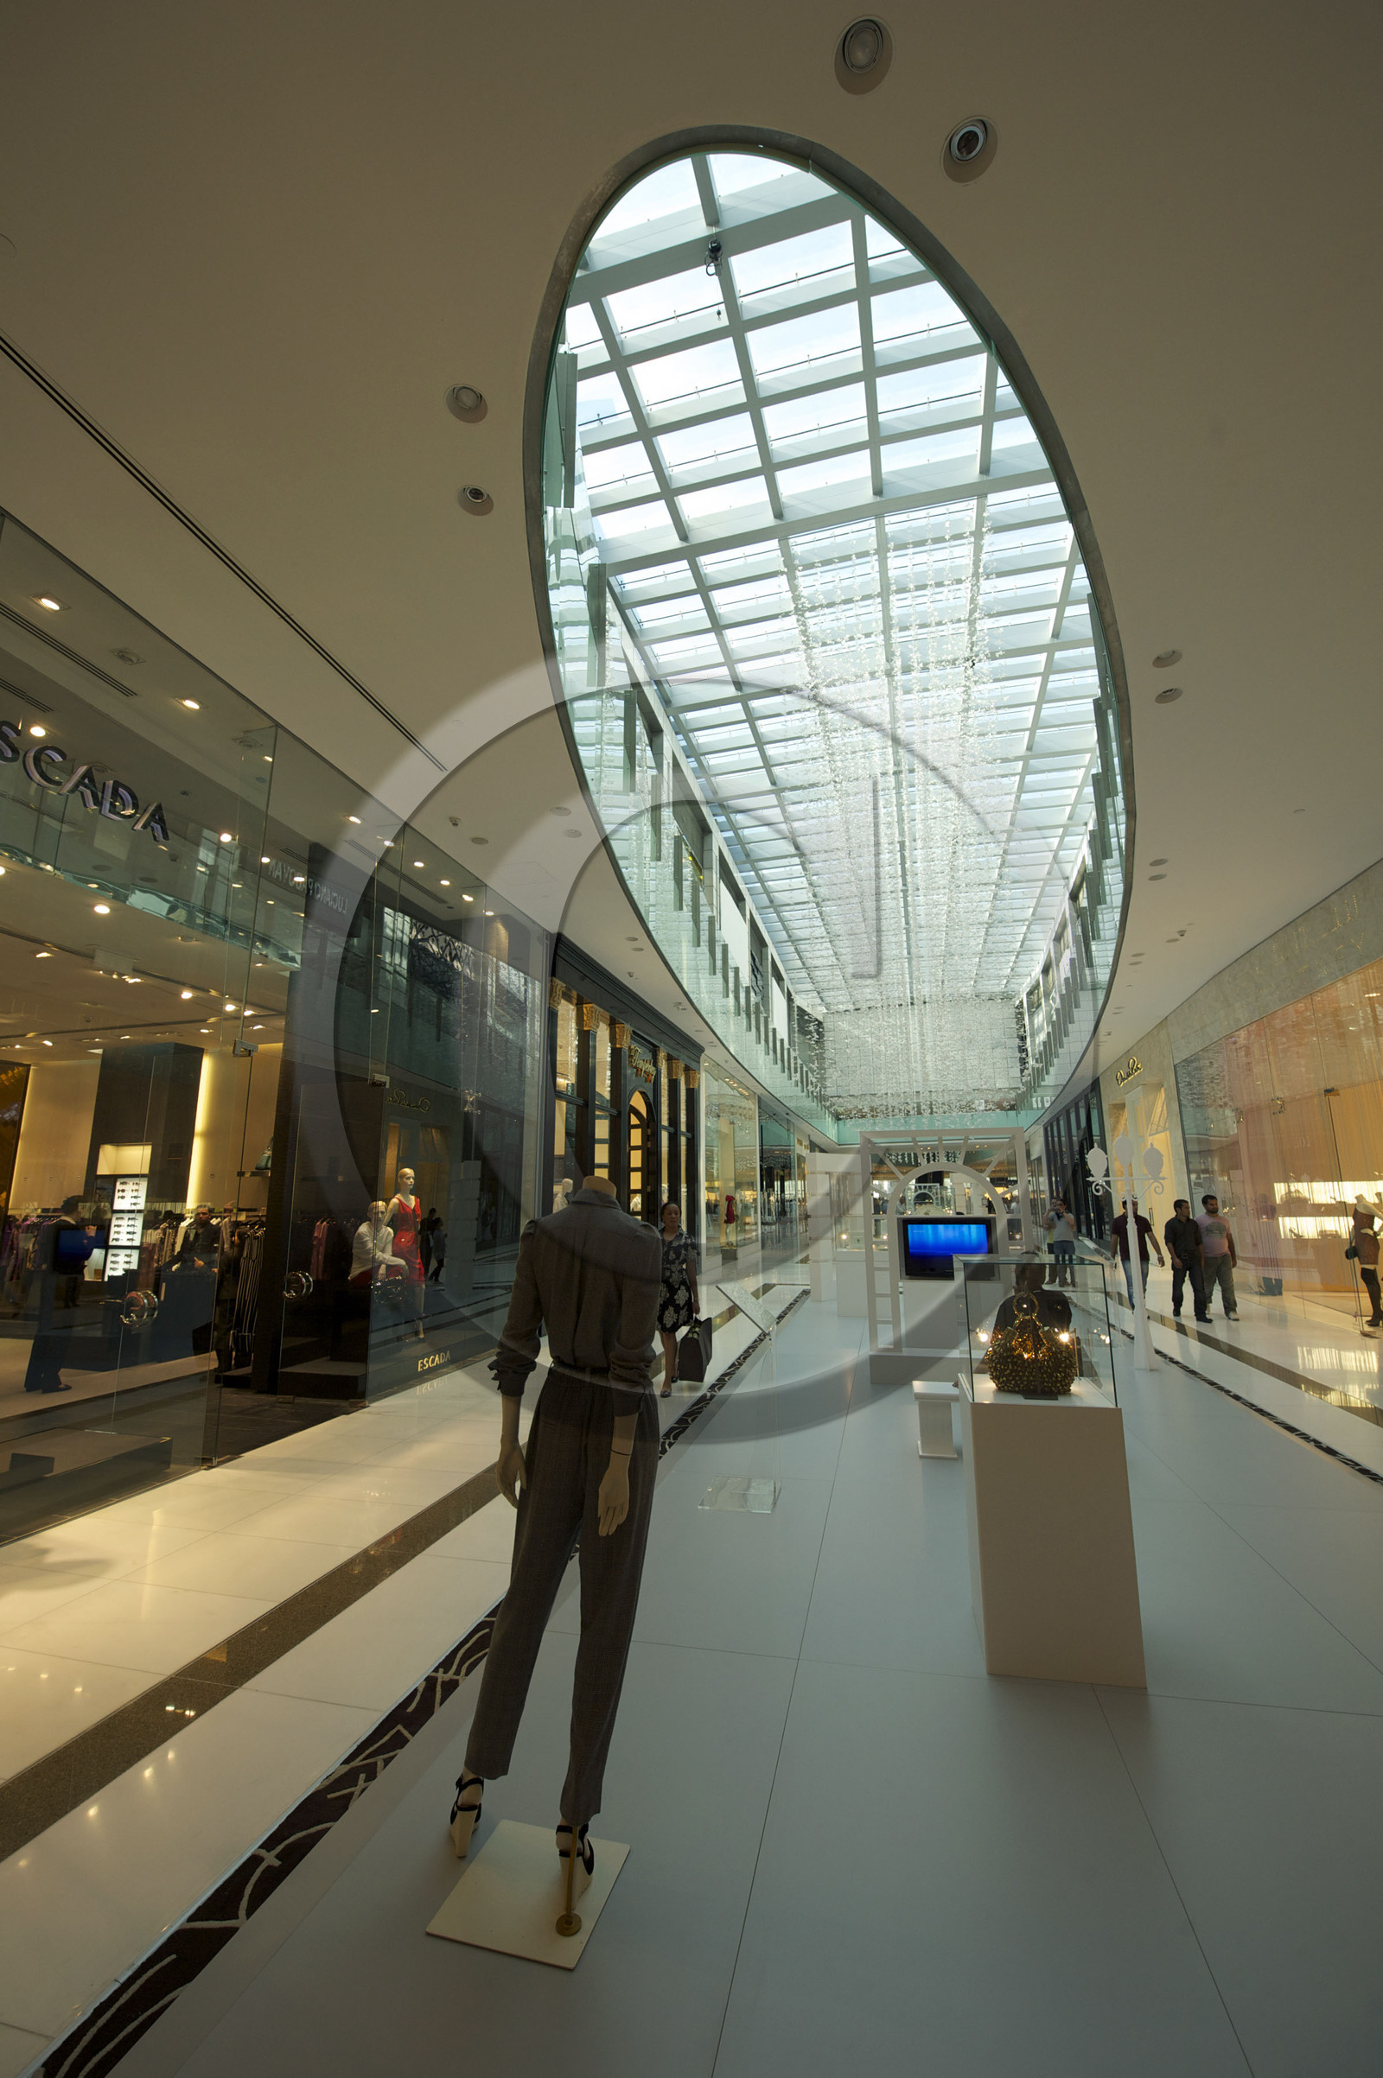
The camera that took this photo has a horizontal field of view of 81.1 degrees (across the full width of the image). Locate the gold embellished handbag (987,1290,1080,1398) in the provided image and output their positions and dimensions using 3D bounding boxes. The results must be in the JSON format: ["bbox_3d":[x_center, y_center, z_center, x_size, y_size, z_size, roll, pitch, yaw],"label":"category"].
[{"bbox_3d":[1.335,1.202,3.193,0.334,0.378,0.186,-3,-12,13],"label":"gold embellished handbag"}]

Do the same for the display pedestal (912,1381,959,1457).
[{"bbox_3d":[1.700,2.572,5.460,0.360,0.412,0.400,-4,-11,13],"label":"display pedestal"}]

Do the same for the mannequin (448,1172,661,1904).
[{"bbox_3d":[-0.340,1.217,2.201,0.520,1.678,0.363,-6,-13,24],"label":"mannequin"}]

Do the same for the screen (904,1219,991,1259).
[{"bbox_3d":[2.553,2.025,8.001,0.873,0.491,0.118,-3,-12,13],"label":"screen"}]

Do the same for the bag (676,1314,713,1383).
[{"bbox_3d":[0.043,2.776,7.226,0.265,0.520,0.265,-3,-12,13],"label":"bag"}]

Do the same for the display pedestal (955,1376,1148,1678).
[{"bbox_3d":[1.383,1.875,3.188,0.526,0.912,0.501,-3,-11,12],"label":"display pedestal"}]

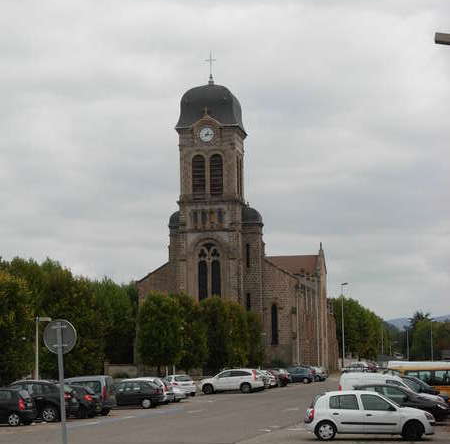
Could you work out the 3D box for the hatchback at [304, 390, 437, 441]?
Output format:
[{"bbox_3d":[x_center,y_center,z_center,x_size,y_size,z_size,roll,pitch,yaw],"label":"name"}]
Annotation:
[{"bbox_3d":[4.272,5.599,41.517,3.810,1.420,1.640,-1,-5,2],"label":"hatchback"}]

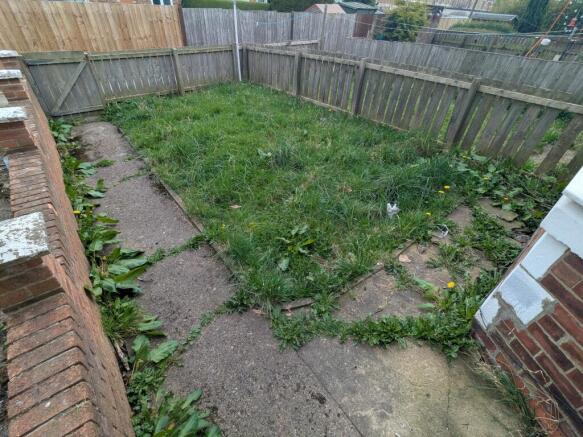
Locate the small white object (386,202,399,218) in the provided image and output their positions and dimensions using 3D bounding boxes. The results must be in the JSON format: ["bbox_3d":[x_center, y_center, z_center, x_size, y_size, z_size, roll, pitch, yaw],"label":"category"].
[{"bbox_3d":[1.006,-0.080,2.677,0.105,0.120,0.090,2,36,0],"label":"small white object"}]

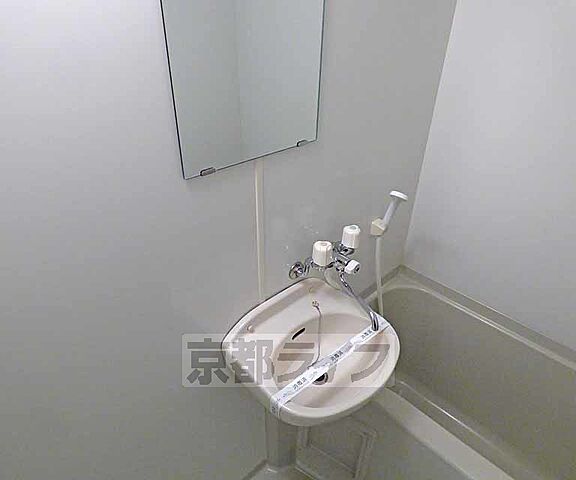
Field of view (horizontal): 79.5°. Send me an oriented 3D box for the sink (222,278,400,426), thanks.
[{"bbox_3d":[0.070,0.309,0.878,0.375,0.160,0.361,-27,41,-37],"label":"sink"}]

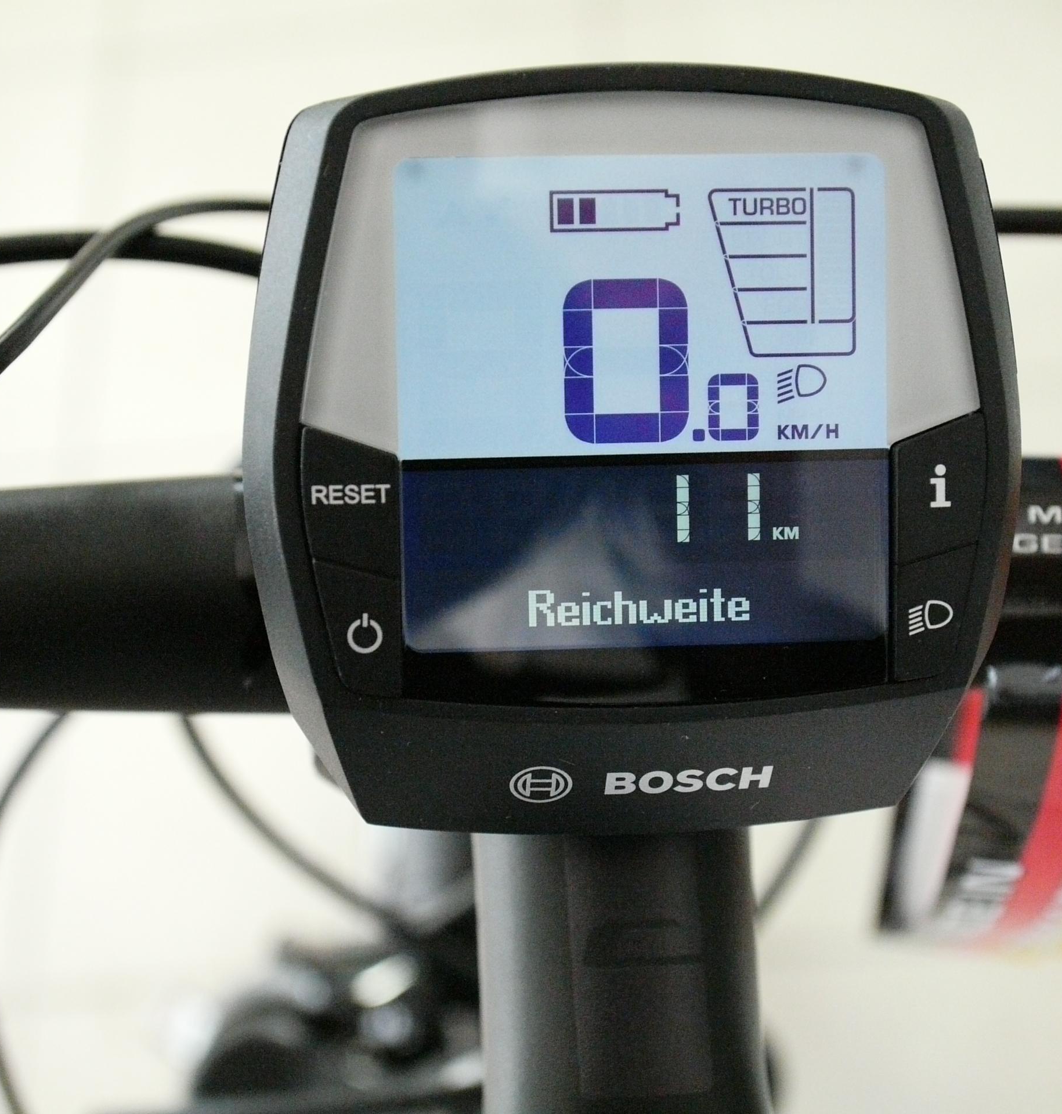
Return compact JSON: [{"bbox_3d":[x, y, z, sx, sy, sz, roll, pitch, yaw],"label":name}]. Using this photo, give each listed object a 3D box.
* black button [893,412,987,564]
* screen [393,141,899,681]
[{"bbox_3d":[0.049,-0.008,0.266,0.011,0.004,0.018,-1,93,-5],"label":"black button"},{"bbox_3d":[0.013,-0.018,0.263,0.058,0.004,0.059,-1,93,-5],"label":"screen"}]

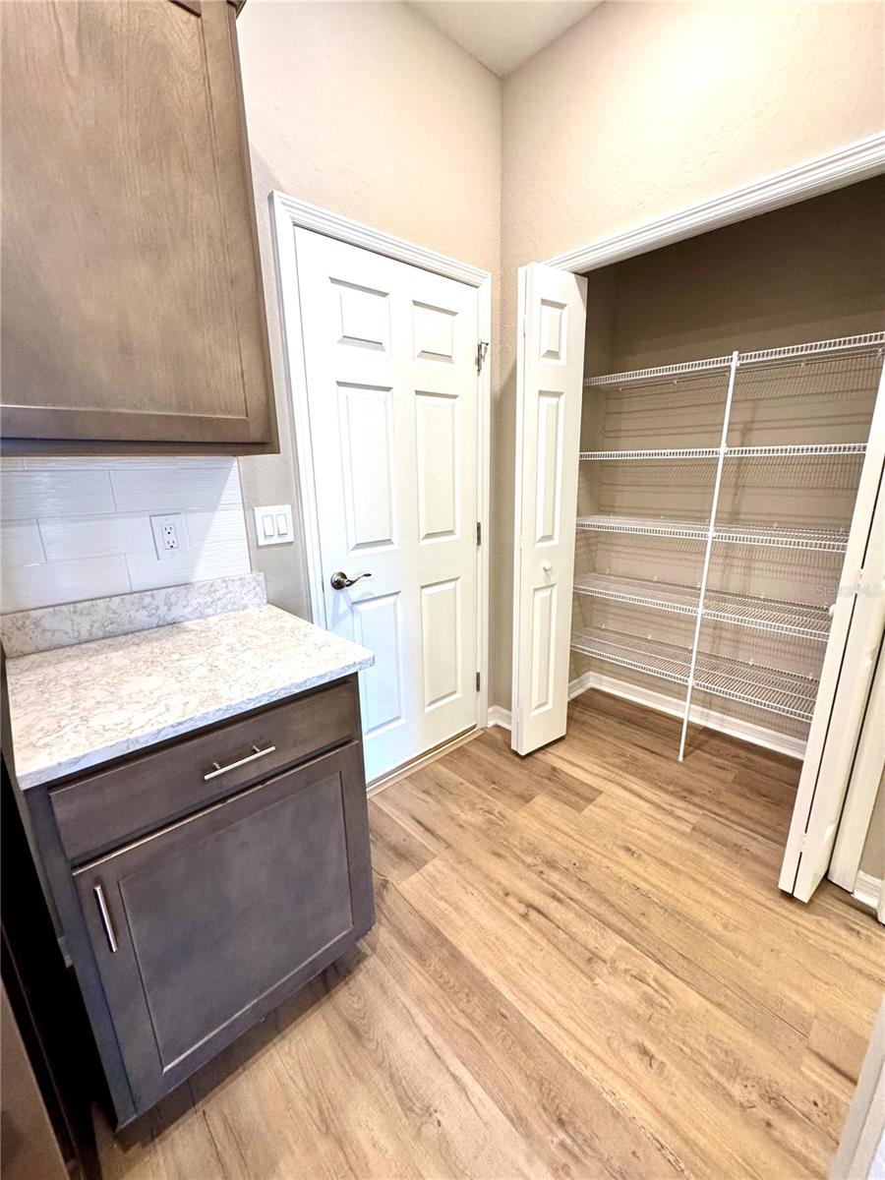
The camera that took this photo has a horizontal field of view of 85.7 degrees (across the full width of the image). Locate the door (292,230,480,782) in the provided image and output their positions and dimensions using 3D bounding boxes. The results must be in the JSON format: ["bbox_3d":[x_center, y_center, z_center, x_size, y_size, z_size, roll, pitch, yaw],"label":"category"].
[{"bbox_3d":[-0.146,-0.200,1.989,0.822,2.032,0.040,-14,20,-41],"label":"door"}]

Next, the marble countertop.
[{"bbox_3d":[-0.613,0.172,1.155,0.649,0.029,0.634,-14,20,-41],"label":"marble countertop"}]

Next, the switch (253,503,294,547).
[{"bbox_3d":[-0.548,-0.211,1.562,0.124,0.125,0.010,-14,20,-41],"label":"switch"}]

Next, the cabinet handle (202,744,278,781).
[{"bbox_3d":[-0.399,0.334,0.941,0.137,0.012,0.038,-14,20,-41],"label":"cabinet handle"}]

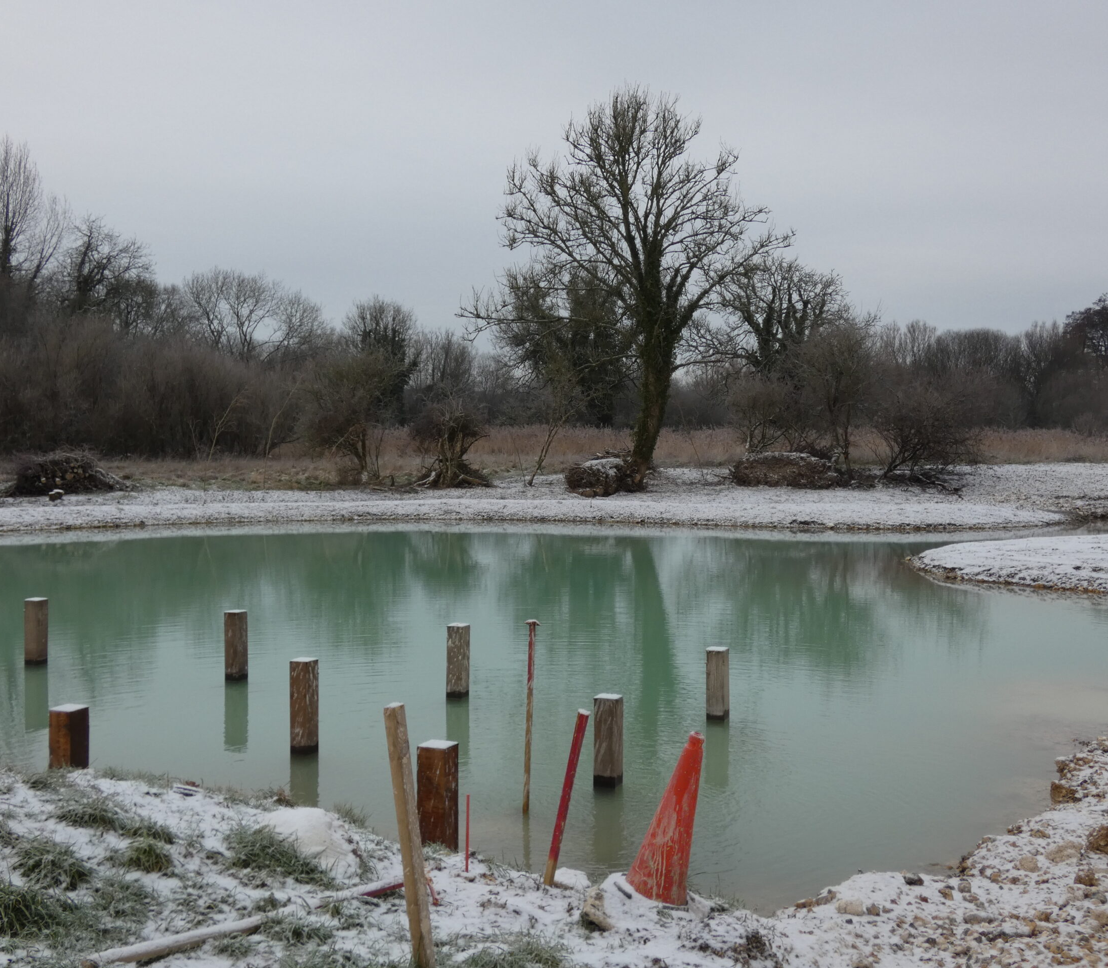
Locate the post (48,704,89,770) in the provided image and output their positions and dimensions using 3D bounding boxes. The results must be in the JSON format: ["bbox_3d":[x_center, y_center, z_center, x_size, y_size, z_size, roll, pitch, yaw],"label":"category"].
[{"bbox_3d":[-2.736,1.451,8.005,0.148,0.355,0.148,1,2,24],"label":"post"}]

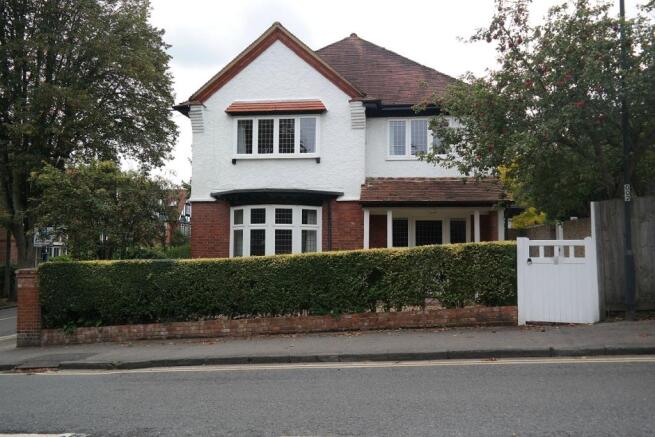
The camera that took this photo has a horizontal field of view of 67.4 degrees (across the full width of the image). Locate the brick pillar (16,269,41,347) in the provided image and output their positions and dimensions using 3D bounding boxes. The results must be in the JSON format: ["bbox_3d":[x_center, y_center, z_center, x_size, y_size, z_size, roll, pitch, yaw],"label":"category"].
[{"bbox_3d":[-6.796,2.032,11.336,0.480,1.760,0.480,0,-2,11],"label":"brick pillar"}]

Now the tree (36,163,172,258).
[{"bbox_3d":[-6.200,0.592,13.487,3.800,4.400,3.600,0,-2,9],"label":"tree"}]

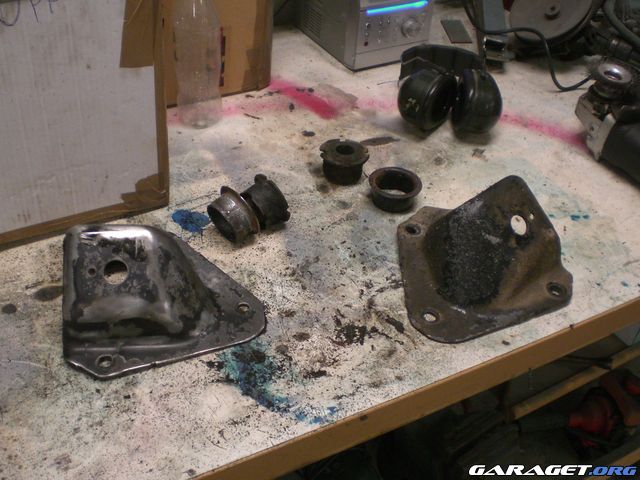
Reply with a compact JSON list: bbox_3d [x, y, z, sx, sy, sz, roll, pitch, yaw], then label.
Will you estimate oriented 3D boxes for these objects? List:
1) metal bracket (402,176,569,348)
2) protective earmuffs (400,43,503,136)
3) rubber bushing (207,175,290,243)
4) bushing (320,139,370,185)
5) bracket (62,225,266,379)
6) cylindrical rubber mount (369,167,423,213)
[{"bbox_3d":[0.166,-0.007,0.781,0.203,0.080,0.208,-15,40,-20],"label":"metal bracket"},{"bbox_3d":[0.196,-0.246,1.097,0.155,0.083,0.200,5,37,5],"label":"protective earmuffs"},{"bbox_3d":[-0.083,-0.035,0.823,0.078,0.066,0.066,-23,44,-29],"label":"rubber bushing"},{"bbox_3d":[0.033,-0.101,0.935,0.064,0.037,0.064,2,37,0],"label":"bushing"},{"bbox_3d":[-0.173,0.023,0.727,0.203,0.080,0.208,-11,39,-16],"label":"bracket"},{"bbox_3d":[0.095,-0.060,0.892,0.066,0.027,0.066,2,37,0],"label":"cylindrical rubber mount"}]

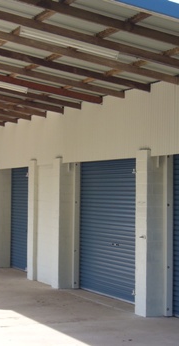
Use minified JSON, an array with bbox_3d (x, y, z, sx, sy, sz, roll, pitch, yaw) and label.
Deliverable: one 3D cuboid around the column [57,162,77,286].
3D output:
[{"bbox_3d":[-0.524,1.110,19.354,0.432,2.830,0.441,1,-2,-21],"label":"column"}]

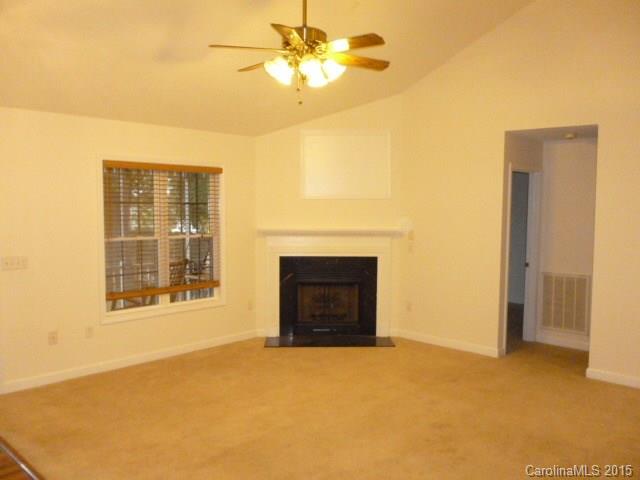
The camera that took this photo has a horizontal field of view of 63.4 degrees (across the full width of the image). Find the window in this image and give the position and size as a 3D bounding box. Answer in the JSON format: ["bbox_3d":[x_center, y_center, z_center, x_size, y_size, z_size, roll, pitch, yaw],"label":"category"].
[{"bbox_3d":[-1.649,-0.053,5.570,1.351,1.488,0.100,-4,6,-44],"label":"window"}]

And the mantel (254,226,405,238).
[{"bbox_3d":[0.141,-0.096,6.297,1.795,0.130,0.180,0,4,0],"label":"mantel"}]

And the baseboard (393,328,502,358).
[{"bbox_3d":[1.466,1.204,6.084,0.018,0.095,1.353,-4,6,-44],"label":"baseboard"}]

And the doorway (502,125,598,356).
[{"bbox_3d":[2.305,0.100,5.259,0.130,2.418,0.903,-4,6,-44],"label":"doorway"}]

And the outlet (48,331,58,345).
[{"bbox_3d":[-2.459,0.910,4.780,0.073,0.118,0.010,-4,6,-44],"label":"outlet"}]

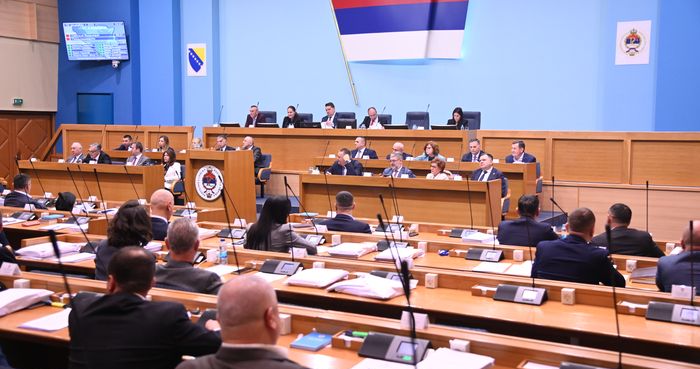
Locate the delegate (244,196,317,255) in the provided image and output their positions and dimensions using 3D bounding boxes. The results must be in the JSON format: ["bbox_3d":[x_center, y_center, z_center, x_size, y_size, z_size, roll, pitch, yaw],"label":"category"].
[{"bbox_3d":[-0.486,0.693,6.444,0.460,1.220,0.720,4,6,35],"label":"delegate"}]

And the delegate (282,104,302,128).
[{"bbox_3d":[-1.223,-0.985,17.771,0.470,1.299,0.720,3,6,31],"label":"delegate"}]

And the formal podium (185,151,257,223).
[{"bbox_3d":[-2.062,0.049,13.613,0.770,1.190,0.740,3,6,30],"label":"formal podium"}]

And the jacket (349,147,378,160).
[{"bbox_3d":[0.219,-0.365,14.952,0.500,0.600,0.350,3,6,30],"label":"jacket"}]

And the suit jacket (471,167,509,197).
[{"bbox_3d":[1.940,0.042,11.883,0.500,0.600,0.360,3,5,29],"label":"suit jacket"}]

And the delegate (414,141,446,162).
[{"bbox_3d":[1.359,-0.150,14.657,0.500,1.199,0.720,3,6,31],"label":"delegate"}]

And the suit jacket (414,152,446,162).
[{"bbox_3d":[1.347,-0.254,14.299,0.500,0.580,0.340,3,6,31],"label":"suit jacket"}]

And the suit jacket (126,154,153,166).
[{"bbox_3d":[-3.945,-0.261,16.006,0.490,0.610,0.350,3,6,31],"label":"suit jacket"}]

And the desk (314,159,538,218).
[{"bbox_3d":[1.173,0.030,14.316,3.894,0.901,0.520,3,6,31],"label":"desk"}]

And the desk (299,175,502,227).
[{"bbox_3d":[0.668,0.337,12.142,3.000,0.880,0.460,3,6,30],"label":"desk"}]

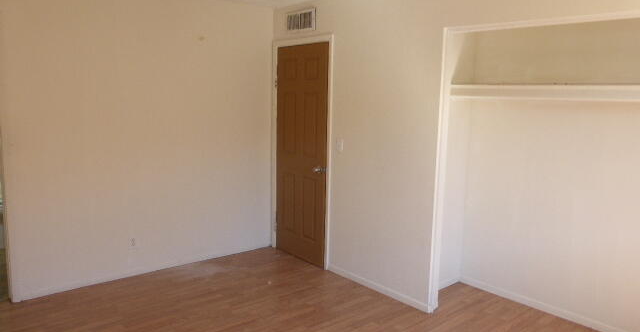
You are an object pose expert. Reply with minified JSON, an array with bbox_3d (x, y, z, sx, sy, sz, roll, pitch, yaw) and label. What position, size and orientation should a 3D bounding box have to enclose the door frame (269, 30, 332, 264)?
[{"bbox_3d":[-0.168,-0.152,4.476,0.100,2.120,0.900,-6,12,-41],"label":"door frame"}]

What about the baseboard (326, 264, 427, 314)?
[{"bbox_3d":[0.448,0.997,3.863,0.015,0.068,1.090,-6,12,-41],"label":"baseboard"}]

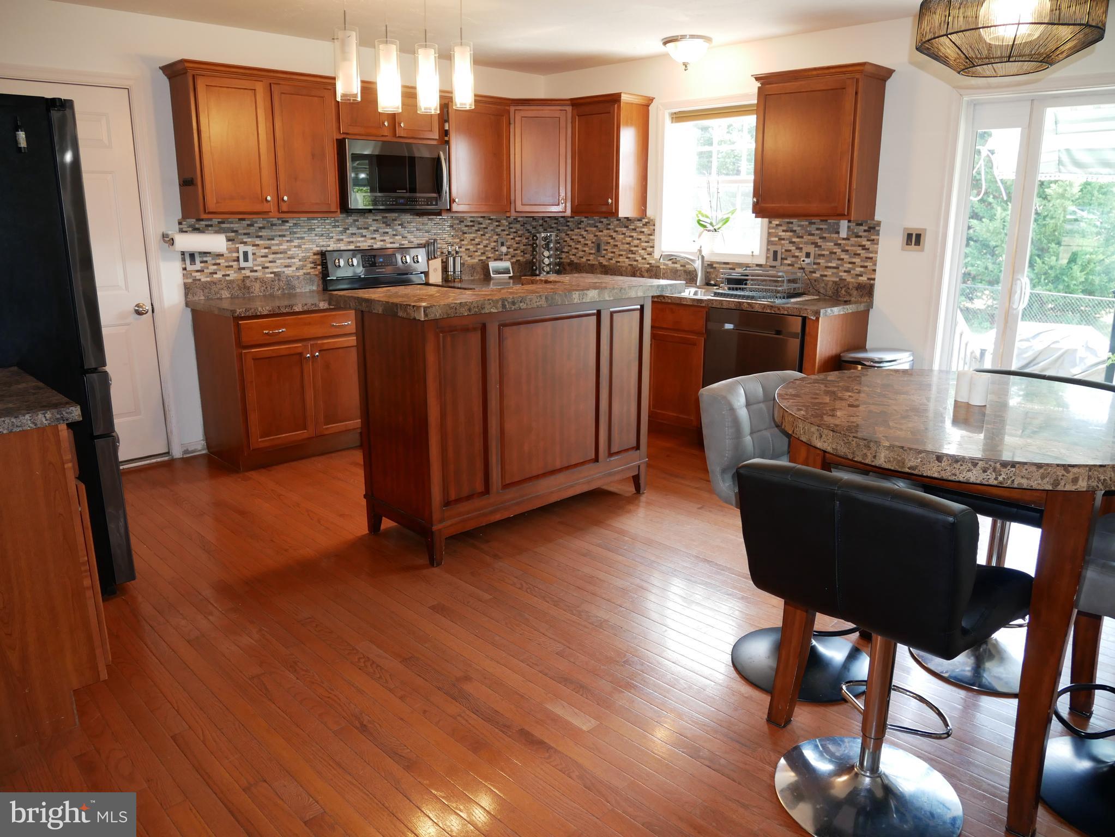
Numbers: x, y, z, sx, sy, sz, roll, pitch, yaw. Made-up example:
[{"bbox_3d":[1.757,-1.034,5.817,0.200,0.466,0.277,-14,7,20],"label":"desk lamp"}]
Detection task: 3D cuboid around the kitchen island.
[{"bbox_3d":[-0.177,-0.113,3.773,1.575,1.055,0.728,-14,20,-41],"label":"kitchen island"}]

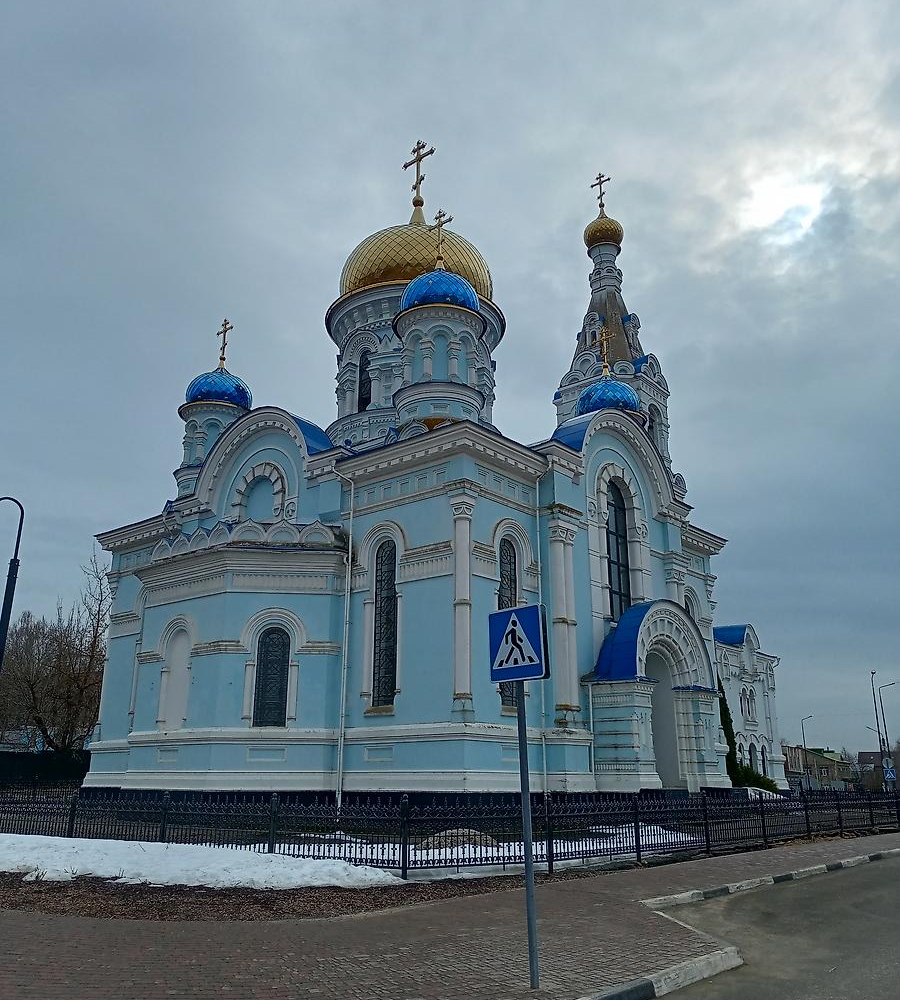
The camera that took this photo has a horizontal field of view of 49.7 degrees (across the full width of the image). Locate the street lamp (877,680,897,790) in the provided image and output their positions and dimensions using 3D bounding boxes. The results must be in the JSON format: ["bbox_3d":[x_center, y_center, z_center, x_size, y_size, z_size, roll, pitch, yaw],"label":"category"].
[{"bbox_3d":[29.357,16.346,63.887,1.250,8.460,0.250,-4,-17,13],"label":"street lamp"}]

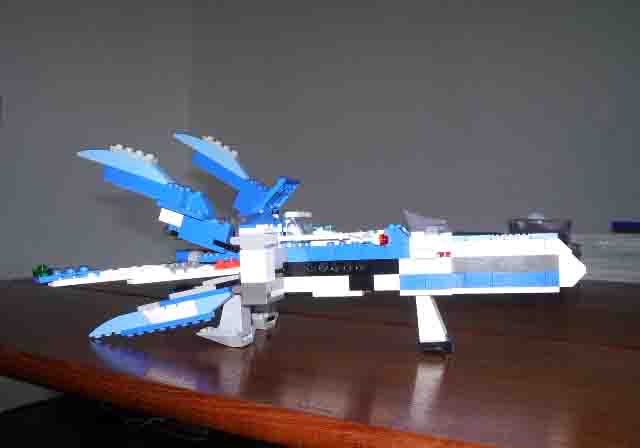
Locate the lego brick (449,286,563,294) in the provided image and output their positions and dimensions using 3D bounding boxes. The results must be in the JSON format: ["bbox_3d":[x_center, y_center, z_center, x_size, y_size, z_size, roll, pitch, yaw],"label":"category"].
[{"bbox_3d":[0.113,0.040,0.396,0.064,0.003,0.016,-2,-2,8],"label":"lego brick"}]

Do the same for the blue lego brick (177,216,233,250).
[{"bbox_3d":[-0.067,0.006,0.382,0.030,0.013,0.015,15,1,10],"label":"blue lego brick"}]

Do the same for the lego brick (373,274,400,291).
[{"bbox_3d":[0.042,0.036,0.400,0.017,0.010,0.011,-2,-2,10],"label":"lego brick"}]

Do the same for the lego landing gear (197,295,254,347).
[{"bbox_3d":[-0.058,0.059,0.395,0.031,0.031,0.015,0,-1,10],"label":"lego landing gear"}]

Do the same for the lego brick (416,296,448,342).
[{"bbox_3d":[0.070,0.060,0.409,0.018,0.029,0.013,-4,-2,8],"label":"lego brick"}]

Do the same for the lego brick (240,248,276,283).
[{"bbox_3d":[-0.037,0.025,0.389,0.017,0.019,0.017,-2,-2,10],"label":"lego brick"}]

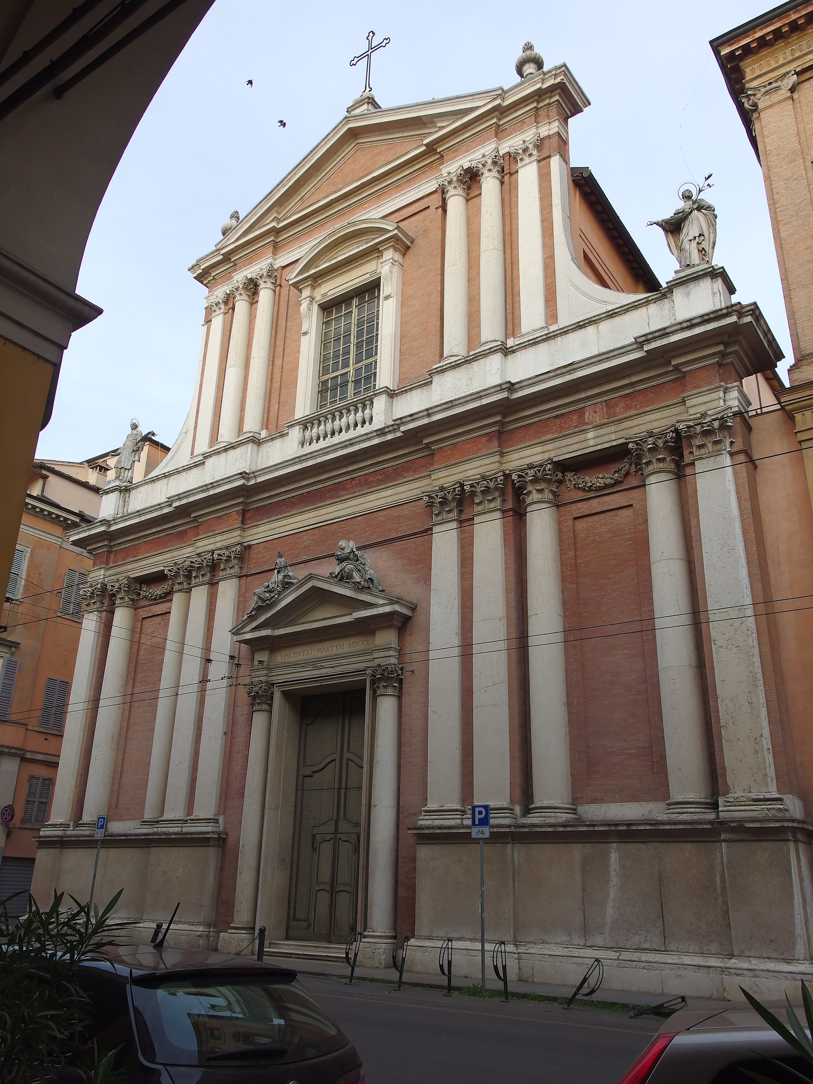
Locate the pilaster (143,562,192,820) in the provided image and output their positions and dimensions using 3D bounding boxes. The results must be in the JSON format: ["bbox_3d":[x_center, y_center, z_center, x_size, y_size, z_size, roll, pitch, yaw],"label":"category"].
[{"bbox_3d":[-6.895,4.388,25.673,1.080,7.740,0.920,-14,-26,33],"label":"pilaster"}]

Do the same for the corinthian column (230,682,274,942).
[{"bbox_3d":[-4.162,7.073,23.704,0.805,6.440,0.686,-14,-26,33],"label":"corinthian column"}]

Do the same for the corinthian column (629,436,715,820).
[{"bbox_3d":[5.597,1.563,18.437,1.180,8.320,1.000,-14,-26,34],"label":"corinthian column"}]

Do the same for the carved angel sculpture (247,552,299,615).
[{"bbox_3d":[-3.548,1.204,23.500,1.720,1.530,0.650,-14,-26,33],"label":"carved angel sculpture"}]

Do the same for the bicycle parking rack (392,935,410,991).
[{"bbox_3d":[-0.118,7.495,15.614,0.220,0.880,0.420,-14,-26,33],"label":"bicycle parking rack"}]

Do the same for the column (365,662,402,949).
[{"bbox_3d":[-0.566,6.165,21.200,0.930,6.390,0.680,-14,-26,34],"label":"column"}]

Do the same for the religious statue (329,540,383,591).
[{"bbox_3d":[-1.191,0.617,21.915,0.650,1.560,1.620,18,-27,-36],"label":"religious statue"}]

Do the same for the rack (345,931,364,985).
[{"bbox_3d":[-1.066,8.389,17.675,0.182,0.945,0.385,-14,-26,33],"label":"rack"}]

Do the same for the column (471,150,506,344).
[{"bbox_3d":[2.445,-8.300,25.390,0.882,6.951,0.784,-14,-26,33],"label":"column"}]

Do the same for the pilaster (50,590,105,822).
[{"bbox_3d":[-10.363,5.058,27.605,1.120,7.760,0.420,-14,-26,33],"label":"pilaster"}]

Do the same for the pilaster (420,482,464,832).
[{"bbox_3d":[0.934,2.534,21.516,1.120,8.393,0.406,-14,-26,33],"label":"pilaster"}]

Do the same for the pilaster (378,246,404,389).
[{"bbox_3d":[-0.532,-6.759,26.311,0.590,4.820,0.420,-14,-26,34],"label":"pilaster"}]

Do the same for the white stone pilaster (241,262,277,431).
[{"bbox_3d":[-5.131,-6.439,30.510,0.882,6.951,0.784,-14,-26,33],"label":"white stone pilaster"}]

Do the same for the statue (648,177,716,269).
[{"bbox_3d":[6.929,-7.870,21.911,1.435,2.709,0.840,-14,-26,33],"label":"statue"}]

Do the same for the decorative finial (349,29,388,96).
[{"bbox_3d":[-1.357,-17.588,32.056,1.860,3.120,0.180,-14,-26,34],"label":"decorative finial"}]

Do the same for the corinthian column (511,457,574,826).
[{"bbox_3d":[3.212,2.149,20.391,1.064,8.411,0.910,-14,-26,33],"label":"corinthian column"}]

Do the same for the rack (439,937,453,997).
[{"bbox_3d":[0.706,7.768,16.023,0.147,0.956,0.364,-14,-26,33],"label":"rack"}]

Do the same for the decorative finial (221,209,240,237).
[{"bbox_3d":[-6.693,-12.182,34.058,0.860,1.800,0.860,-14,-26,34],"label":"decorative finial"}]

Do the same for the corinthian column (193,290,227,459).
[{"bbox_3d":[-6.986,-5.977,31.362,1.000,6.530,0.320,-14,-26,34],"label":"corinthian column"}]

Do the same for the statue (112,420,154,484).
[{"bbox_3d":[-10.607,-3.540,33.721,1.120,2.639,0.875,-14,-26,33],"label":"statue"}]

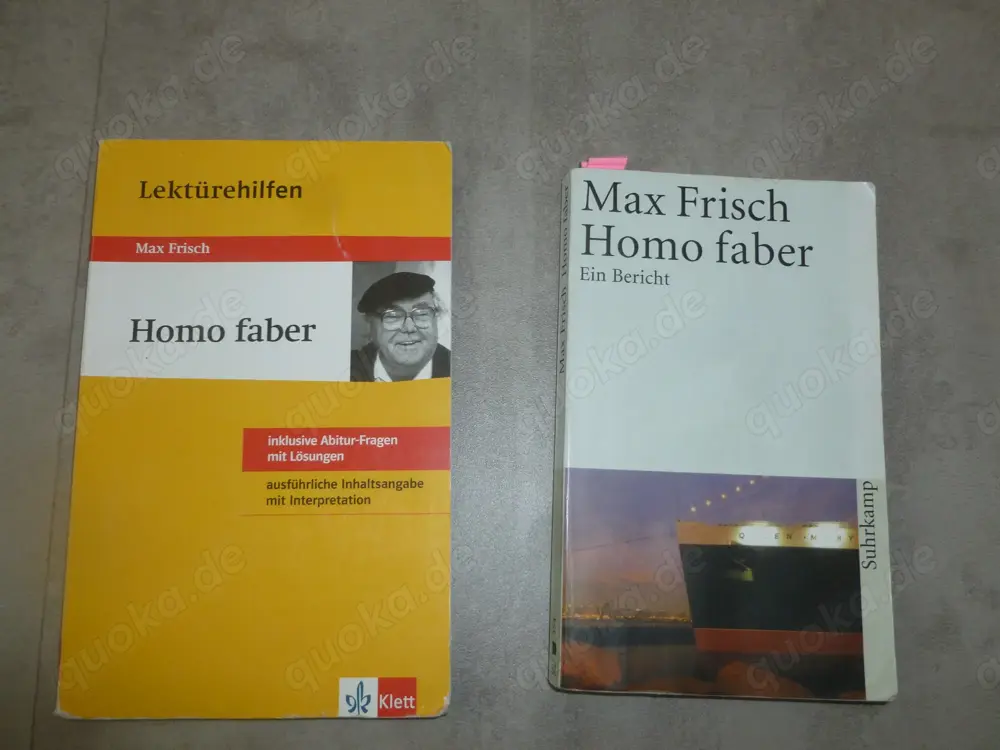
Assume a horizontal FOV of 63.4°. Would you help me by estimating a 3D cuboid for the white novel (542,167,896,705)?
[{"bbox_3d":[0.076,0.017,0.281,0.110,0.013,0.177,2,81,-1],"label":"white novel"}]

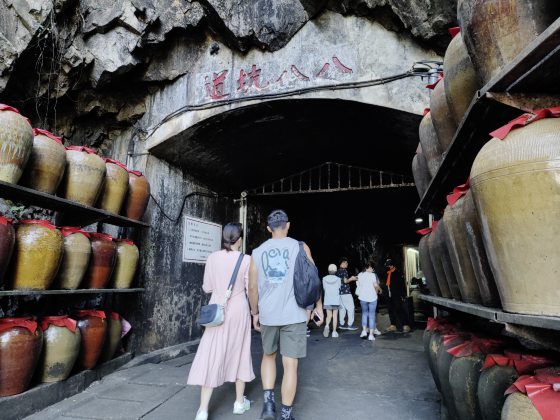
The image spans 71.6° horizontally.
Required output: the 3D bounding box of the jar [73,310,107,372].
[{"bbox_3d":[-2.060,1.388,4.193,0.350,0.600,0.350,0,-11,0],"label":"jar"}]

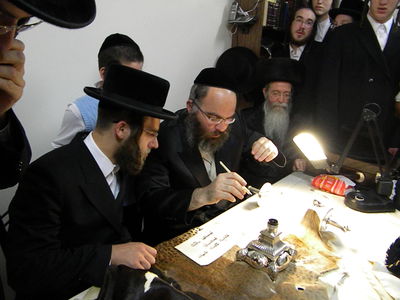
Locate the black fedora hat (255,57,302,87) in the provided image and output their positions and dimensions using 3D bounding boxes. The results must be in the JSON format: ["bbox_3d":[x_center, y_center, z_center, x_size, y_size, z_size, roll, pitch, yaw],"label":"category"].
[{"bbox_3d":[0.450,-0.439,1.820,0.275,0.135,0.300,-3,22,-6],"label":"black fedora hat"}]

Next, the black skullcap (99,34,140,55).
[{"bbox_3d":[-0.344,-0.457,1.400,0.170,0.085,0.180,-12,29,-39],"label":"black skullcap"}]

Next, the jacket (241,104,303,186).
[{"bbox_3d":[0.436,0.026,1.870,0.500,0.600,0.380,-2,22,-5],"label":"jacket"}]

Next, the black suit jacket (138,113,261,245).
[{"bbox_3d":[-0.002,0.097,1.390,0.520,0.590,0.430,-19,29,-39],"label":"black suit jacket"}]

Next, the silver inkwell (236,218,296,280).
[{"bbox_3d":[0.219,0.291,1.018,0.138,0.138,0.138,20,29,40],"label":"silver inkwell"}]

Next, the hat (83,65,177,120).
[{"bbox_3d":[-0.229,-0.213,1.130,0.345,0.135,0.305,16,13,-11],"label":"hat"}]

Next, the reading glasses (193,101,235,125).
[{"bbox_3d":[0.053,-0.160,1.290,0.140,0.050,0.140,5,34,-42],"label":"reading glasses"}]

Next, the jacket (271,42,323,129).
[{"bbox_3d":[0.669,-0.340,2.220,0.480,0.750,0.300,3,22,8],"label":"jacket"}]

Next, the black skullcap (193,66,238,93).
[{"bbox_3d":[0.064,-0.277,1.290,0.170,0.090,0.180,20,19,-7],"label":"black skullcap"}]

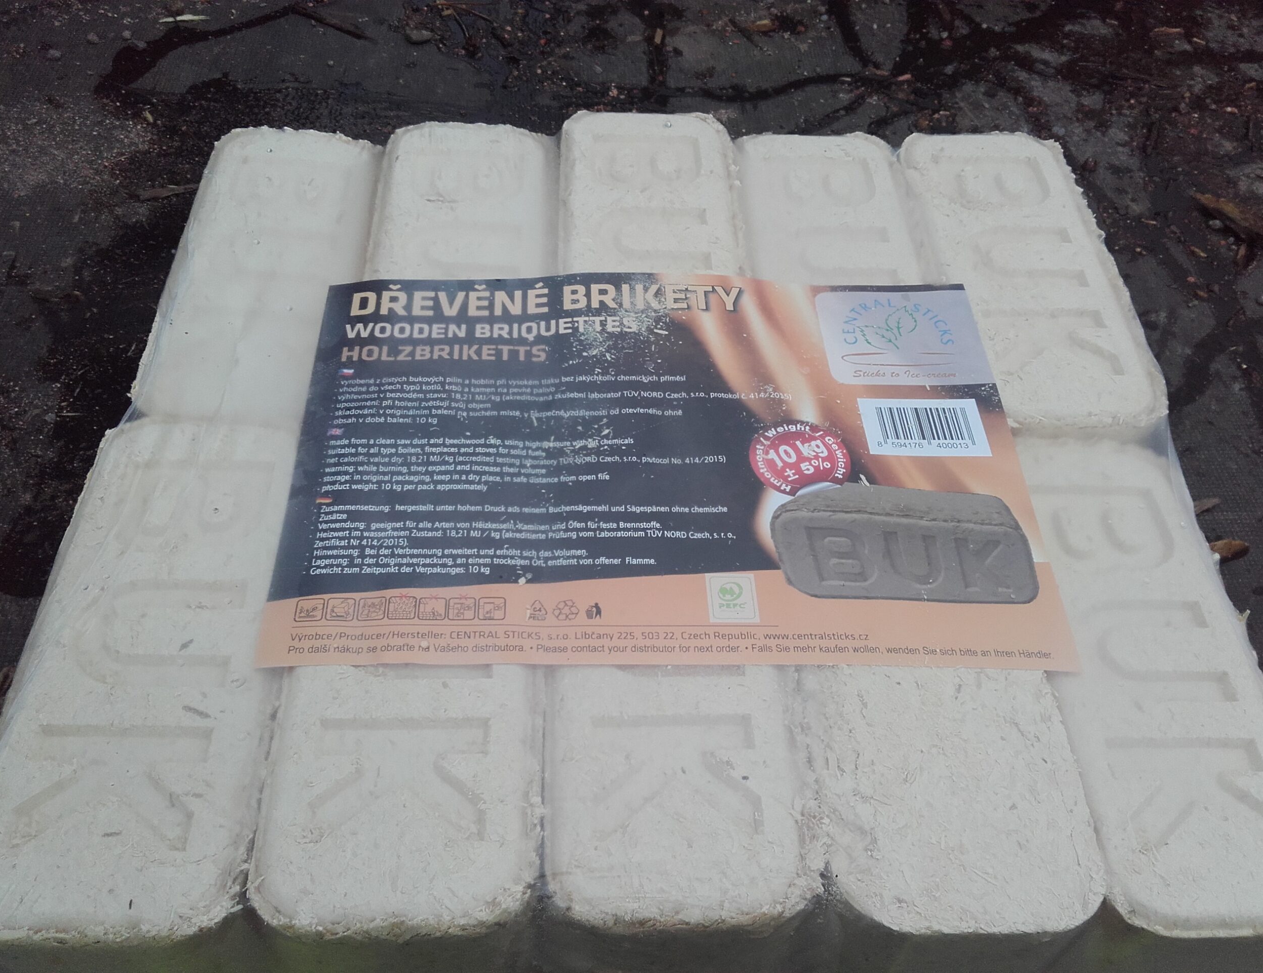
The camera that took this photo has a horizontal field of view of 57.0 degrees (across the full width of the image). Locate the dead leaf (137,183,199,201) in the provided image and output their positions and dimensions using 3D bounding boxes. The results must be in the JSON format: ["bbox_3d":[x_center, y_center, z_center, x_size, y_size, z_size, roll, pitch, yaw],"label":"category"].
[{"bbox_3d":[-0.220,-0.142,0.558,0.033,0.005,0.009,-11,53,-11],"label":"dead leaf"}]

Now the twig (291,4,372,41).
[{"bbox_3d":[-0.168,-0.260,0.650,0.056,0.003,0.004,26,55,18],"label":"twig"}]

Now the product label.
[{"bbox_3d":[0.009,-0.012,0.338,0.211,0.006,0.148,0,51,-3],"label":"product label"}]

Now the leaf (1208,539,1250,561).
[{"bbox_3d":[0.227,0.024,0.444,0.016,0.005,0.010,0,51,-2],"label":"leaf"}]

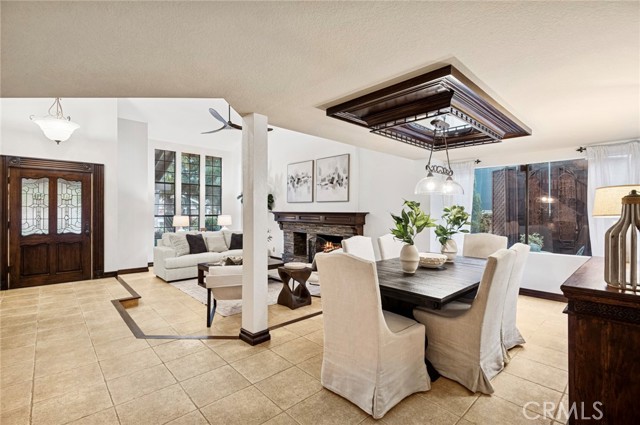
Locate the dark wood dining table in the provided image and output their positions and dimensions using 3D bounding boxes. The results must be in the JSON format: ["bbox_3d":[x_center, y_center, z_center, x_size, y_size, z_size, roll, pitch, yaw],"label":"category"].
[{"bbox_3d":[1.103,0.928,2.857,1.940,0.770,1.100,0,0,-43],"label":"dark wood dining table"}]

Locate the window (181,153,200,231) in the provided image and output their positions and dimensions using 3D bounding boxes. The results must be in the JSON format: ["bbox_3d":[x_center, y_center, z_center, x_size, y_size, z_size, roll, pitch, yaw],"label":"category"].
[{"bbox_3d":[-3.747,-0.369,8.268,0.526,2.690,0.079,0,0,-43],"label":"window"}]

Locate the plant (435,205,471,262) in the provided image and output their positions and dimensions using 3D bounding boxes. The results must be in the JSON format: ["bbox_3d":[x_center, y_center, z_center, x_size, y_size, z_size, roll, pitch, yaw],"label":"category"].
[{"bbox_3d":[1.588,0.258,3.405,0.417,0.665,0.397,0,0,22],"label":"plant"}]

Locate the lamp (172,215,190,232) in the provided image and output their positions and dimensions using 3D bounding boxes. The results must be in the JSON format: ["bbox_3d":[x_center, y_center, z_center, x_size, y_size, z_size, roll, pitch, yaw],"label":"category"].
[{"bbox_3d":[-3.547,0.385,7.269,0.417,0.625,0.417,0,0,-43],"label":"lamp"}]

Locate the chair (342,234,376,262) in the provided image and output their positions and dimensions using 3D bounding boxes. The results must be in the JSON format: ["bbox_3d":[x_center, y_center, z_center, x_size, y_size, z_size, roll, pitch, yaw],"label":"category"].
[{"bbox_3d":[0.627,0.815,3.210,0.536,1.052,0.615,0,0,-43],"label":"chair"}]

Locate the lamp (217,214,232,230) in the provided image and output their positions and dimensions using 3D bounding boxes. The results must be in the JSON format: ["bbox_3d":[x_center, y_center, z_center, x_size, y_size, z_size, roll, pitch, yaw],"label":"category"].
[{"bbox_3d":[-2.695,0.386,8.057,0.417,0.625,0.417,0,0,-43],"label":"lamp"}]

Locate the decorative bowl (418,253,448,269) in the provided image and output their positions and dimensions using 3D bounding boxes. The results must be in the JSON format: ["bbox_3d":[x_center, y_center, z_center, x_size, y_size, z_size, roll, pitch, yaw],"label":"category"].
[{"bbox_3d":[1.262,0.540,3.167,0.338,0.099,0.338,0,0,0],"label":"decorative bowl"}]

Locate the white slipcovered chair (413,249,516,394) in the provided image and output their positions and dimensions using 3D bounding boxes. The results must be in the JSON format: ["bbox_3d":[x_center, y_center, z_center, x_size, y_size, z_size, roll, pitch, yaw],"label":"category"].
[{"bbox_3d":[1.230,0.820,2.449,0.546,1.052,0.625,0,0,-43],"label":"white slipcovered chair"}]

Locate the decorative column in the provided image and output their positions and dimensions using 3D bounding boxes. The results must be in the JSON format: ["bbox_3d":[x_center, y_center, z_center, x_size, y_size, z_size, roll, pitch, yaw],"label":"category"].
[{"bbox_3d":[-0.673,0.165,2.954,0.215,2.287,0.225,0,0,-43],"label":"decorative column"}]

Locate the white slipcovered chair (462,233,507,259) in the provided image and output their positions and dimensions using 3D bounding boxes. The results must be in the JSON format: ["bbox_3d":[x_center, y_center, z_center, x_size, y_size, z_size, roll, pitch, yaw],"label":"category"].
[{"bbox_3d":[2.071,0.819,3.740,0.606,1.052,0.536,0,0,-43],"label":"white slipcovered chair"}]

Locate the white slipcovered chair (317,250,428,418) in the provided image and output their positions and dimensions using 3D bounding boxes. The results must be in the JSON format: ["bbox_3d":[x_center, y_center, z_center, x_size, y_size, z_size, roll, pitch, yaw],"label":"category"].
[{"bbox_3d":[0.422,0.810,2.146,0.610,1.010,0.510,0,0,-43],"label":"white slipcovered chair"}]

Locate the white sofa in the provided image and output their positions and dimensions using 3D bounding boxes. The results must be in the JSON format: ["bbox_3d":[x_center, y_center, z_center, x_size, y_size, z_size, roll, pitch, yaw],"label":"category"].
[{"bbox_3d":[-2.660,0.991,7.012,2.333,0.943,0.993,0,0,-43],"label":"white sofa"}]

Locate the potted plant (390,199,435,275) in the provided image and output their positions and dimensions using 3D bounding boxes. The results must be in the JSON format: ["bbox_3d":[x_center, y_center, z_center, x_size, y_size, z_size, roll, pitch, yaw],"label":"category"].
[{"bbox_3d":[0.858,0.214,2.618,0.400,0.660,0.380,0,0,-43],"label":"potted plant"}]

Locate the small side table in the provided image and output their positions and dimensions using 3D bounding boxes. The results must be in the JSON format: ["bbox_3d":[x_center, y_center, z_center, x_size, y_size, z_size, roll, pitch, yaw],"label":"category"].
[{"bbox_3d":[-0.406,1.178,4.507,0.370,0.540,0.370,0,0,-43],"label":"small side table"}]

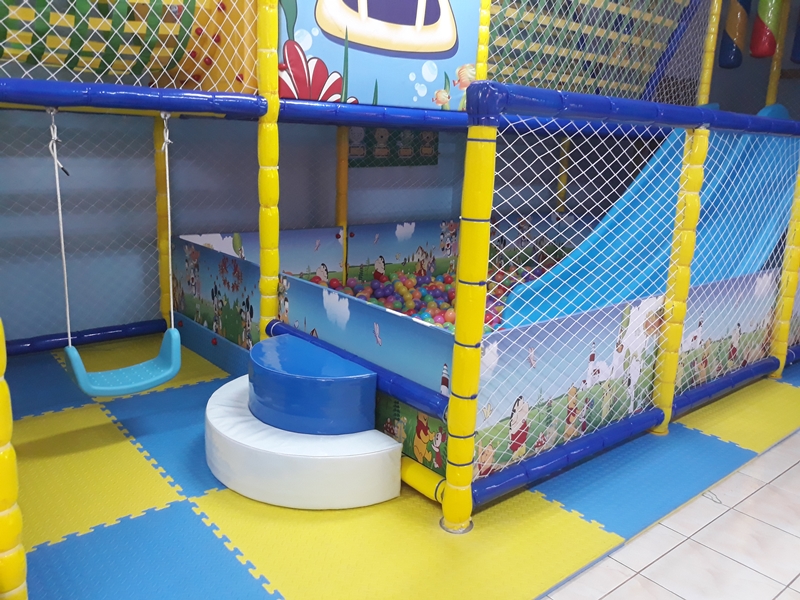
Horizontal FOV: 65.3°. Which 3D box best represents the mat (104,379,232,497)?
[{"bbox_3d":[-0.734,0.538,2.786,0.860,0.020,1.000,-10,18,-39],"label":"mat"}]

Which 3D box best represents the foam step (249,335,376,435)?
[{"bbox_3d":[-0.403,0.324,2.391,0.304,0.216,0.617,-10,18,-39],"label":"foam step"}]

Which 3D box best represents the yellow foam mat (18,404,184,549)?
[{"bbox_3d":[-1.447,0.658,2.211,1.000,0.020,1.000,-10,18,-39],"label":"yellow foam mat"}]

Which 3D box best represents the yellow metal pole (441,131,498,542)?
[{"bbox_3d":[0.204,0.133,1.885,0.088,1.258,0.088,2,14,0],"label":"yellow metal pole"}]

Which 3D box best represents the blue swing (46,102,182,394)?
[{"bbox_3d":[-1.062,-0.171,2.365,0.435,1.054,0.175,-10,18,-39],"label":"blue swing"}]

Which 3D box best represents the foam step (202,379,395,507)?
[{"bbox_3d":[-0.475,0.534,2.389,0.455,0.195,0.935,-10,18,-39],"label":"foam step"}]

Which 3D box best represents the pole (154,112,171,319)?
[{"bbox_3d":[-1.385,-0.397,3.677,0.078,1.326,0.078,-10,18,-39],"label":"pole"}]

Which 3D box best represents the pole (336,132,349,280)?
[{"bbox_3d":[-0.423,-0.559,4.453,0.080,1.326,0.080,-10,18,-39],"label":"pole"}]

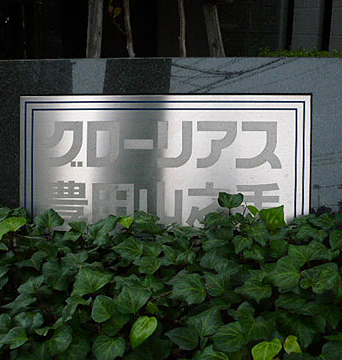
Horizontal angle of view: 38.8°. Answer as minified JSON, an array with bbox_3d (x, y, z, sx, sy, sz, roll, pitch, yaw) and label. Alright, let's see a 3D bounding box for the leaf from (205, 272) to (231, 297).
[{"bbox_3d":[0.127,0.283,1.333,0.088,0.022,0.085,-25,46,-27],"label":"leaf"}]

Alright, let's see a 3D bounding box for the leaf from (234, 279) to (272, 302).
[{"bbox_3d":[0.225,0.305,1.340,0.103,0.025,0.069,-4,45,-4],"label":"leaf"}]

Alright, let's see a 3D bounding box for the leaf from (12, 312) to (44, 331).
[{"bbox_3d":[-0.342,0.346,1.170,0.068,0.028,0.072,-7,31,-12],"label":"leaf"}]

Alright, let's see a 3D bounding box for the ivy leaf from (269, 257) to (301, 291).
[{"bbox_3d":[0.337,0.276,1.430,0.090,0.096,0.025,-1,-27,6],"label":"ivy leaf"}]

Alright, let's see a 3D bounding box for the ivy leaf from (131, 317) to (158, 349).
[{"bbox_3d":[-0.067,0.371,1.180,0.050,0.020,0.085,27,66,20],"label":"ivy leaf"}]

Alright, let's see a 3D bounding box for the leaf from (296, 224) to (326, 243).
[{"bbox_3d":[0.380,0.145,1.323,0.080,0.016,0.080,-10,32,-16],"label":"leaf"}]

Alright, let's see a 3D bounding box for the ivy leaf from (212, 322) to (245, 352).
[{"bbox_3d":[0.132,0.364,1.122,0.076,0.022,0.074,0,42,0],"label":"ivy leaf"}]

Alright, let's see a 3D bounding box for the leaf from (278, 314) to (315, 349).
[{"bbox_3d":[0.286,0.343,1.094,0.079,0.020,0.074,-6,57,-4],"label":"leaf"}]

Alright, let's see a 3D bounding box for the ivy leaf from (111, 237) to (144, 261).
[{"bbox_3d":[-0.115,0.181,1.287,0.087,0.016,0.081,4,42,13],"label":"ivy leaf"}]

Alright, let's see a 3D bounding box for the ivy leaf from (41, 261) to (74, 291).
[{"bbox_3d":[-0.310,0.258,1.340,0.083,0.018,0.097,-17,53,-13],"label":"ivy leaf"}]

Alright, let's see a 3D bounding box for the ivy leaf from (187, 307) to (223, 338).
[{"bbox_3d":[0.085,0.343,1.171,0.085,0.025,0.094,10,43,11],"label":"ivy leaf"}]

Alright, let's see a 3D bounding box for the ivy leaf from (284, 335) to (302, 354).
[{"bbox_3d":[0.252,0.341,1.008,0.038,0.012,0.041,16,55,11],"label":"ivy leaf"}]

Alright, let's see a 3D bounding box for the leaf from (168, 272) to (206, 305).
[{"bbox_3d":[0.043,0.289,1.305,0.112,0.025,0.106,5,40,6],"label":"leaf"}]

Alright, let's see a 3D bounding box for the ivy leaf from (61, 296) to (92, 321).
[{"bbox_3d":[-0.237,0.309,1.188,0.055,0.024,0.085,31,68,31],"label":"ivy leaf"}]

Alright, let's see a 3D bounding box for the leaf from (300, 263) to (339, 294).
[{"bbox_3d":[0.417,0.271,1.348,0.143,0.030,0.079,-18,43,-20],"label":"leaf"}]

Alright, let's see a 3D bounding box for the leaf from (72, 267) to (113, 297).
[{"bbox_3d":[-0.223,0.275,1.333,0.117,0.028,0.090,-16,43,-18],"label":"leaf"}]

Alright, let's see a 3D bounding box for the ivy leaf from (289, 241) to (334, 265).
[{"bbox_3d":[0.361,0.187,1.260,0.116,0.018,0.103,8,29,15],"label":"ivy leaf"}]

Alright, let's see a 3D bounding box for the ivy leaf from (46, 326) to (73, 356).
[{"bbox_3d":[-0.233,0.334,1.017,0.060,0.016,0.060,20,51,1],"label":"ivy leaf"}]

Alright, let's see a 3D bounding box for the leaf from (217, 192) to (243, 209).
[{"bbox_3d":[0.224,0.077,1.830,0.098,0.030,0.082,3,41,4],"label":"leaf"}]

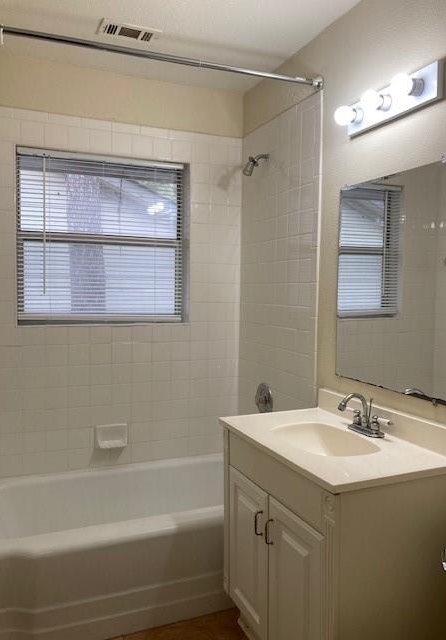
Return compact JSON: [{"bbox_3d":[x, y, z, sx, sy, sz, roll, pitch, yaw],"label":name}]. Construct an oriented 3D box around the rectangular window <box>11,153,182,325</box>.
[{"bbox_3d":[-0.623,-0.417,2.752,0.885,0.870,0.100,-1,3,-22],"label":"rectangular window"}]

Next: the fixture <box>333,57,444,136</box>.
[{"bbox_3d":[0.531,-0.752,1.780,0.130,0.115,0.457,-1,3,-22],"label":"fixture"}]

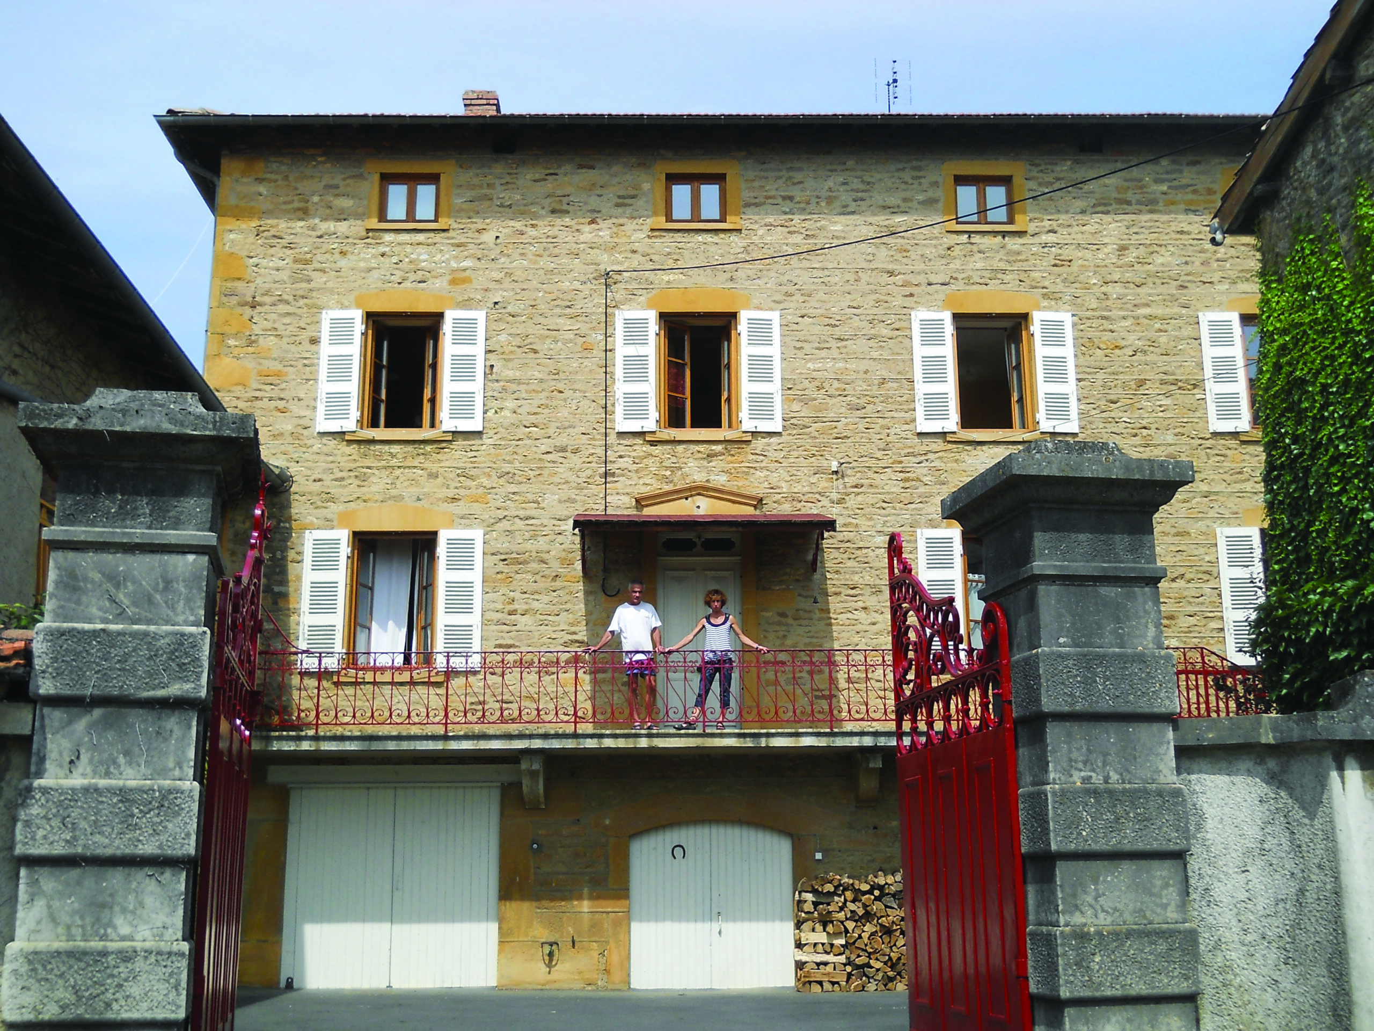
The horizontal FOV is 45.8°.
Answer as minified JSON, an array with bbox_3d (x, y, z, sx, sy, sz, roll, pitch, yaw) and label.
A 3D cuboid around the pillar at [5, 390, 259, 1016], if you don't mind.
[{"bbox_3d":[-1.845,1.136,5.304,0.740,3.120,0.740,2,-14,-11],"label":"pillar"}]

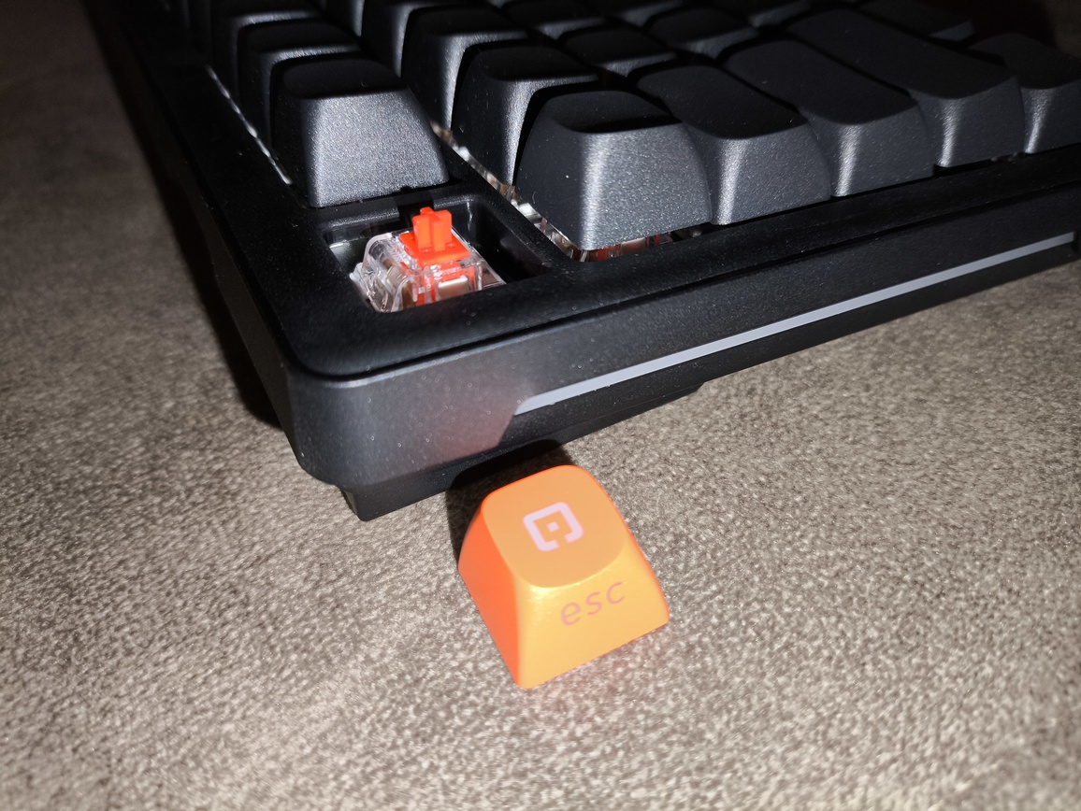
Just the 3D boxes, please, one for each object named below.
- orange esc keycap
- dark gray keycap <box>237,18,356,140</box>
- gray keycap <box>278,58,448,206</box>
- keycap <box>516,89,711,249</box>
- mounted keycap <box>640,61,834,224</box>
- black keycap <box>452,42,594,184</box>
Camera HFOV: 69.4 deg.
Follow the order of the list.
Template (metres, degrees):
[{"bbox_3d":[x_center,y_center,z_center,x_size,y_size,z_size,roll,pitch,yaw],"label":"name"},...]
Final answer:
[{"bbox_3d":[0.002,0.017,0.085,0.018,0.012,0.018,-19,46,-16],"label":"orange esc keycap"},{"bbox_3d":[-0.032,-0.047,0.110,0.018,0.012,0.018,-17,45,-22],"label":"dark gray keycap"},{"bbox_3d":[-0.023,-0.035,0.097,0.018,0.012,0.018,-17,45,-22],"label":"gray keycap"},{"bbox_3d":[0.009,-0.029,0.093,0.018,0.012,0.018,-17,45,-22],"label":"keycap"},{"bbox_3d":[0.024,-0.037,0.104,0.018,0.010,0.028,-17,45,-22],"label":"mounted keycap"},{"bbox_3d":[0.000,-0.041,0.105,0.018,0.012,0.018,-17,45,-22],"label":"black keycap"}]

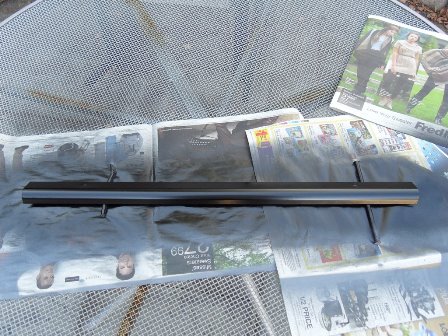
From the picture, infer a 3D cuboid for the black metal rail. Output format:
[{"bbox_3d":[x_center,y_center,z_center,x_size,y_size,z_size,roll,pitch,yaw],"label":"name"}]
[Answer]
[{"bbox_3d":[-0.005,0.037,0.569,0.612,0.018,0.038,0,62,1],"label":"black metal rail"}]

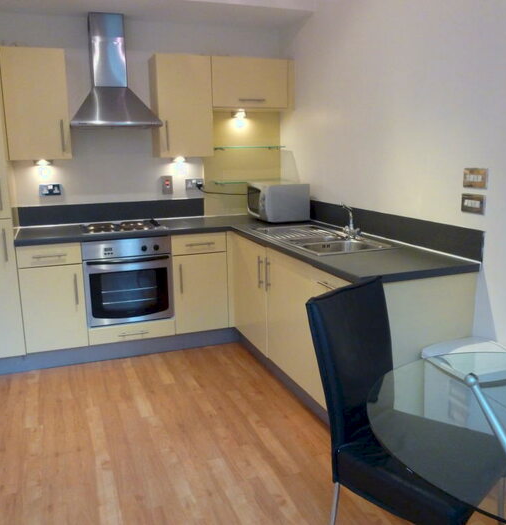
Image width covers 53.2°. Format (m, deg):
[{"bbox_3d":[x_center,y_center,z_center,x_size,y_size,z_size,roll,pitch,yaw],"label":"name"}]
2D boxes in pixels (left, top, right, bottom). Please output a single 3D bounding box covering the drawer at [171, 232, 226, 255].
[{"bbox_3d":[-0.462,-0.176,3.827,0.406,0.139,0.460,-5,13,-21],"label":"drawer"}]

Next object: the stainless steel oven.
[{"bbox_3d":[-0.934,0.086,3.734,0.595,0.598,0.560,-5,13,-20],"label":"stainless steel oven"}]

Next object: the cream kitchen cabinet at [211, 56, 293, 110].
[{"bbox_3d":[-0.053,-1.377,3.976,0.650,0.360,0.323,-5,13,-20],"label":"cream kitchen cabinet"}]

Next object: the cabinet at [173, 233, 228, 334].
[{"bbox_3d":[-0.480,0.097,3.942,0.406,0.721,0.577,-5,13,-21],"label":"cabinet"}]

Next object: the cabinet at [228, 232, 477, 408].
[{"bbox_3d":[0.447,0.299,3.107,0.611,0.797,1.700,-5,13,-20],"label":"cabinet"}]

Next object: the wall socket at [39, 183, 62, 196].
[{"bbox_3d":[-1.506,-0.539,3.761,0.145,0.084,0.013,-5,13,-20],"label":"wall socket"}]

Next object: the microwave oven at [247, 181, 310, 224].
[{"bbox_3d":[0.192,-0.484,4.002,0.345,0.275,0.453,-5,13,-20],"label":"microwave oven"}]

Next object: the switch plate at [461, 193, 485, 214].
[{"bbox_3d":[1.032,-0.274,2.376,0.012,0.086,0.145,-5,13,-21],"label":"switch plate"}]

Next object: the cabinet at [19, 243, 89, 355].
[{"bbox_3d":[-1.411,0.182,3.591,0.390,0.721,0.577,-5,13,-21],"label":"cabinet"}]

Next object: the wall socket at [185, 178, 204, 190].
[{"bbox_3d":[-0.474,-0.634,4.136,0.145,0.086,0.013,-5,13,-20],"label":"wall socket"}]

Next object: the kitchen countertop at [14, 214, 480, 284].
[{"bbox_3d":[-0.333,-0.104,3.040,2.081,0.040,2.322,-5,13,-20],"label":"kitchen countertop"}]

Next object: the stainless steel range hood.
[{"bbox_3d":[-0.993,-1.325,3.536,0.598,0.763,0.490,-5,13,-20],"label":"stainless steel range hood"}]

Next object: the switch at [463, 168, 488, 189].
[{"bbox_3d":[1.031,-0.388,2.351,0.012,0.088,0.145,-5,13,-21],"label":"switch"}]

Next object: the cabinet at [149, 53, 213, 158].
[{"bbox_3d":[-0.538,-1.156,3.815,0.406,0.708,0.303,-5,13,-21],"label":"cabinet"}]

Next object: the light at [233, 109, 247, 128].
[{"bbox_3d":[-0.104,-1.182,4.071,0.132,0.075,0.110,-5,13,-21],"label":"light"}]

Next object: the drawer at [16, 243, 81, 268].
[{"bbox_3d":[-1.393,-0.090,3.476,0.390,0.139,0.460,-5,13,-21],"label":"drawer"}]

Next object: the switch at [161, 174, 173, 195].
[{"bbox_3d":[-0.685,-0.617,4.059,0.086,0.137,0.013,-5,13,-20],"label":"switch"}]

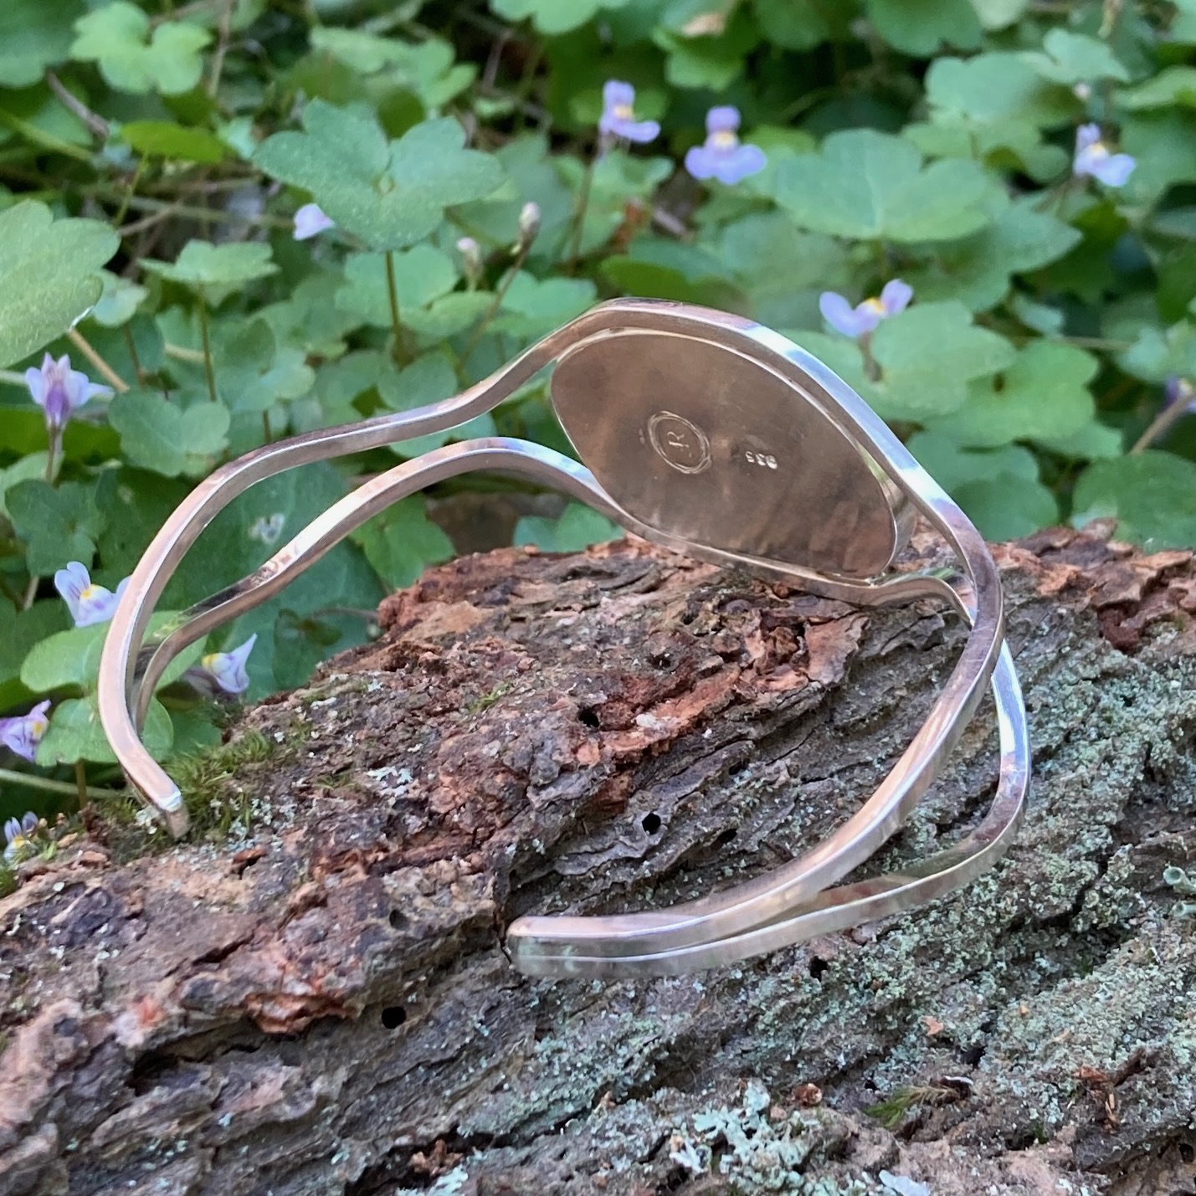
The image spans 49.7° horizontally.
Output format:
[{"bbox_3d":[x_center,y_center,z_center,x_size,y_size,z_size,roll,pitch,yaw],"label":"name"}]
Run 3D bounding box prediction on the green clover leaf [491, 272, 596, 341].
[{"bbox_3d":[-0.008,-0.041,0.182,0.016,0.003,0.013,0,47,0],"label":"green clover leaf"}]

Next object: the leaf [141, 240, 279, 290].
[{"bbox_3d":[-0.045,-0.039,0.150,0.016,0.002,0.013,-4,34,-6],"label":"leaf"}]

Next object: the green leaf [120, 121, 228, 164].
[{"bbox_3d":[-0.067,-0.072,0.205,0.015,0.002,0.012,-7,30,4],"label":"green leaf"}]

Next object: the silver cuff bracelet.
[{"bbox_3d":[-0.001,0.000,0.092,0.063,0.025,0.060,14,38,24],"label":"silver cuff bracelet"}]

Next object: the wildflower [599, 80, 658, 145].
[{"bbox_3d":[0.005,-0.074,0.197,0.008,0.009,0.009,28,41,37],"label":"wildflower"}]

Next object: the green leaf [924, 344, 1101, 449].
[{"bbox_3d":[0.056,-0.028,0.175,0.021,0.003,0.017,4,47,-3],"label":"green leaf"}]

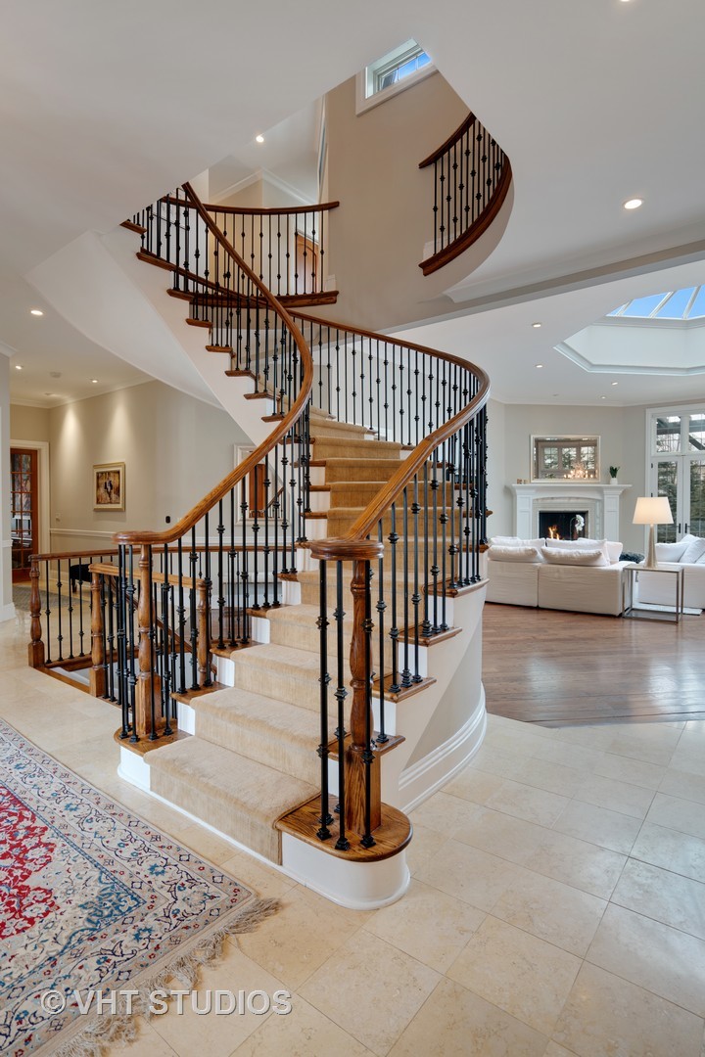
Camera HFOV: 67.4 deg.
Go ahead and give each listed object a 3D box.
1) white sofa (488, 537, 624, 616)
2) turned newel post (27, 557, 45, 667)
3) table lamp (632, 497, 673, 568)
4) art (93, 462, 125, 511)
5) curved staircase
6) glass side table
[{"bbox_3d":[2.826,0.643,7.597,2.150,0.880,1.020,1,1,41],"label":"white sofa"},{"bbox_3d":[-2.665,0.698,4.465,0.090,0.934,0.090,1,1,38],"label":"turned newel post"},{"bbox_3d":[3.794,0.055,6.662,0.510,0.899,0.510,1,1,38],"label":"table lamp"},{"bbox_3d":[-4.358,-0.723,9.411,1.123,0.841,0.050,1,1,38],"label":"art"},{"bbox_3d":[-0.606,-0.921,3.575,3.542,4.182,2.509,1,1,38],"label":"curved staircase"},{"bbox_3d":[3.769,0.801,6.611,0.580,0.590,0.590,1,1,38],"label":"glass side table"}]

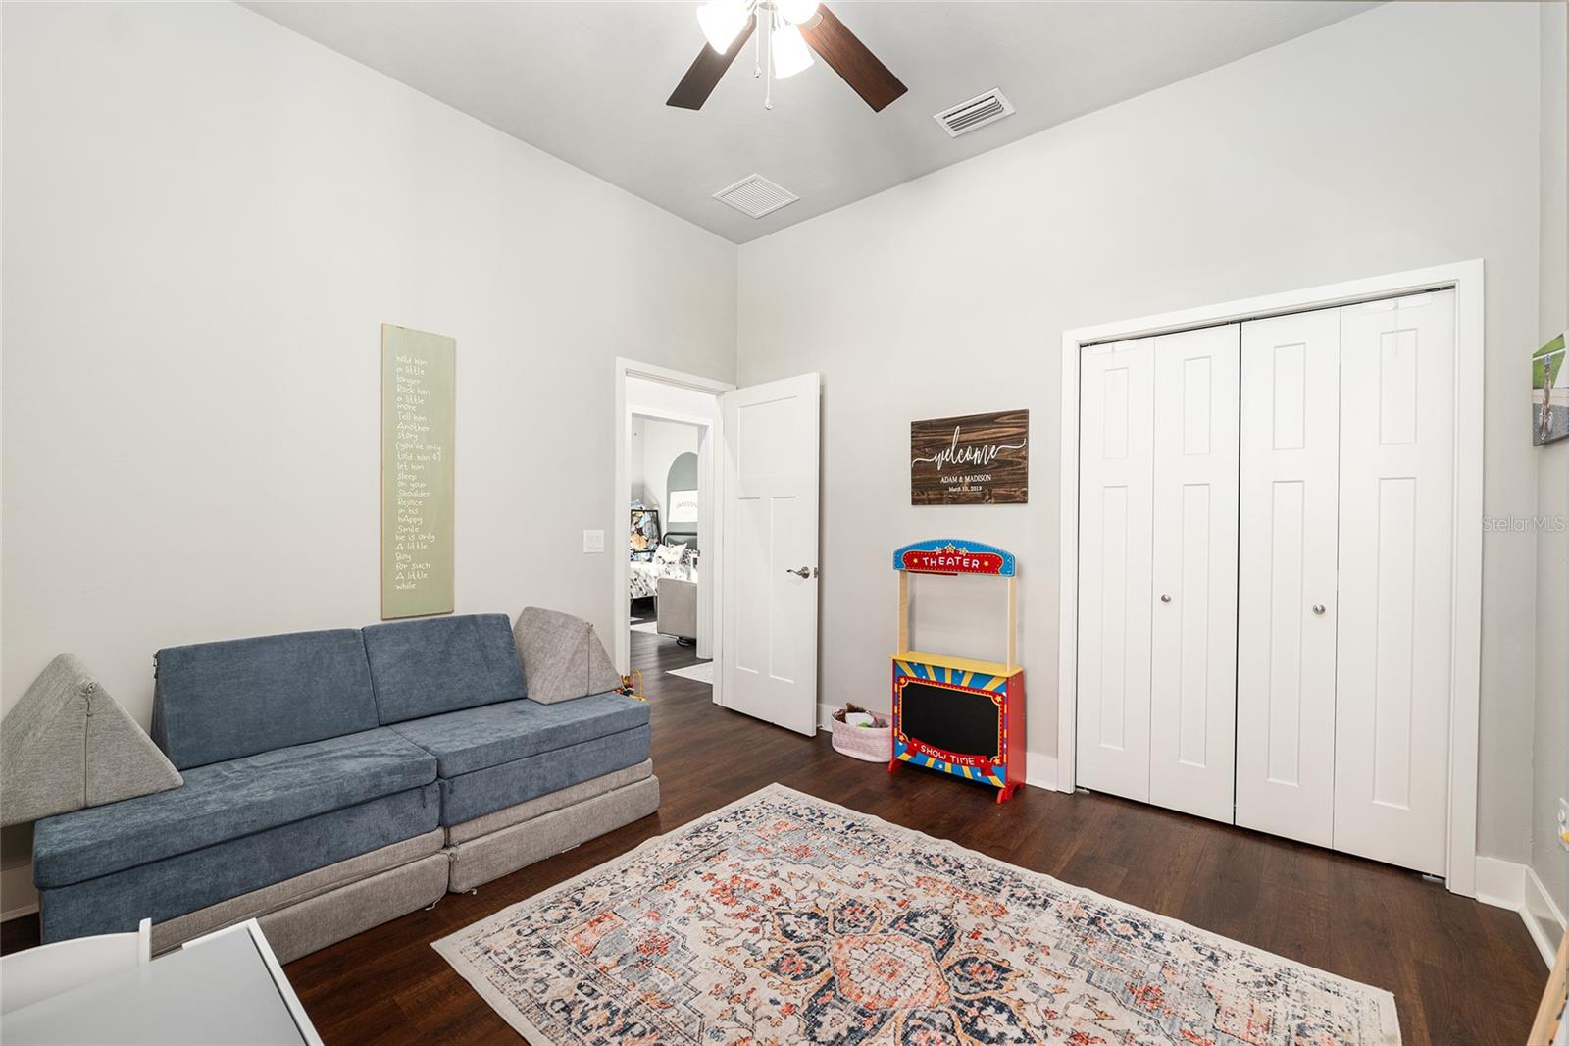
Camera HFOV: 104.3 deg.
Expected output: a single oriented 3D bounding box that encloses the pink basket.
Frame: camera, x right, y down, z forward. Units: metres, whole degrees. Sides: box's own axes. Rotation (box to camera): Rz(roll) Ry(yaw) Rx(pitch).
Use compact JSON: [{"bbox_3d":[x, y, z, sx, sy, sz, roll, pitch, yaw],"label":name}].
[{"bbox_3d":[0.448,1.137,3.280,0.410,0.180,0.310,1,0,38],"label":"pink basket"}]

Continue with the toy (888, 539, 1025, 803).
[{"bbox_3d":[0.816,0.655,2.949,0.585,1.150,0.275,1,0,38],"label":"toy"}]

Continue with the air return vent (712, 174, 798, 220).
[{"bbox_3d":[-0.160,-1.865,3.525,0.350,0.025,0.350,1,0,38],"label":"air return vent"}]

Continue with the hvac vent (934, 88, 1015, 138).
[{"bbox_3d":[0.868,-1.853,2.788,0.300,0.025,0.205,1,0,38],"label":"hvac vent"}]

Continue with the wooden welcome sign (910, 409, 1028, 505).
[{"bbox_3d":[0.932,-0.318,3.105,0.610,0.450,0.022,1,0,38],"label":"wooden welcome sign"}]

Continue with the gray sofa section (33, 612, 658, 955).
[{"bbox_3d":[-1.413,0.816,2.257,0.870,0.790,1.700,1,0,41],"label":"gray sofa section"}]

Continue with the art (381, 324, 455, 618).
[{"bbox_3d":[-1.606,-0.215,2.680,0.022,1.250,0.290,1,0,41],"label":"art"}]

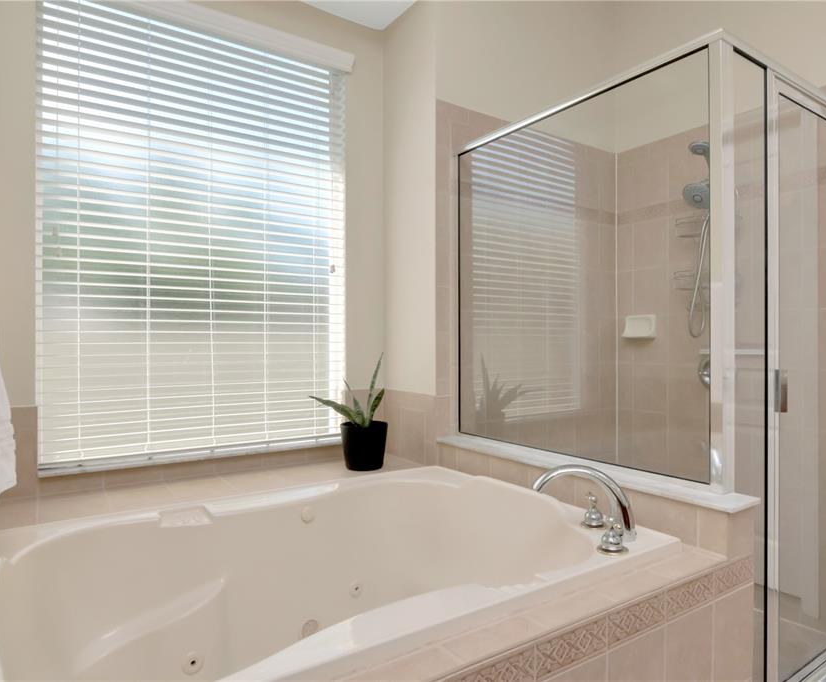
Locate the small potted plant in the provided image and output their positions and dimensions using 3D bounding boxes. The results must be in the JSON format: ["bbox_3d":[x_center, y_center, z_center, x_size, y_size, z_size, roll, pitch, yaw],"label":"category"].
[{"bbox_3d":[-0.267,0.300,2.289,0.402,0.496,0.296,1,-1,-34],"label":"small potted plant"}]

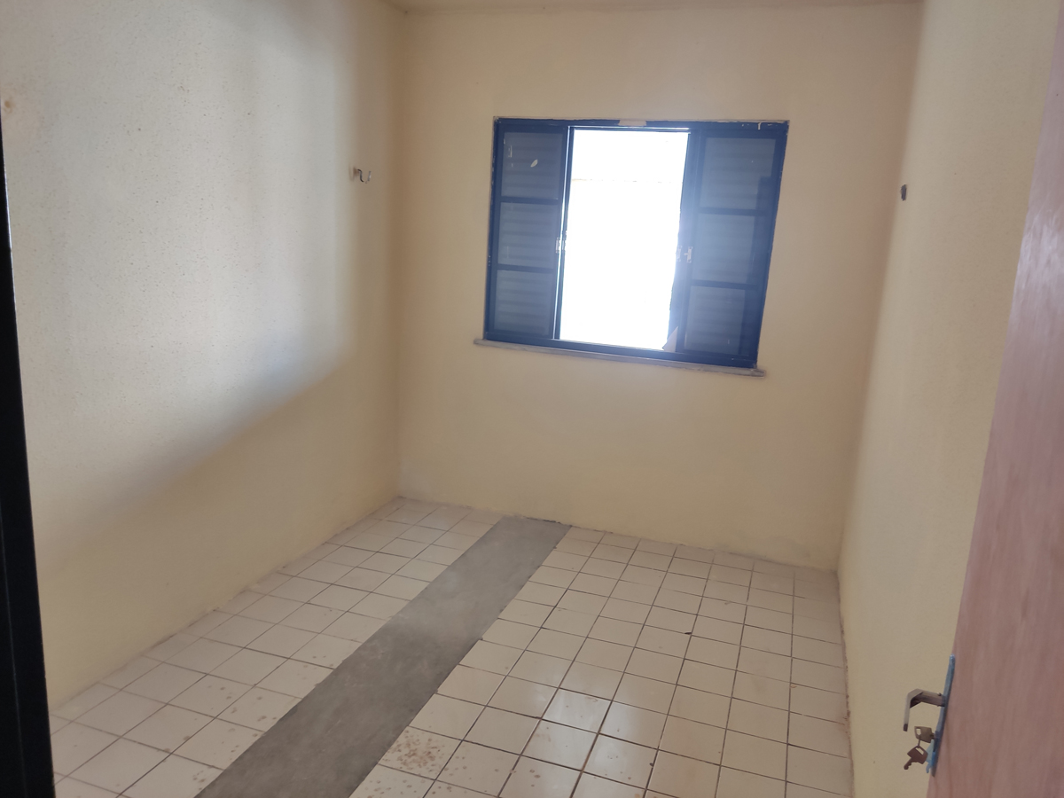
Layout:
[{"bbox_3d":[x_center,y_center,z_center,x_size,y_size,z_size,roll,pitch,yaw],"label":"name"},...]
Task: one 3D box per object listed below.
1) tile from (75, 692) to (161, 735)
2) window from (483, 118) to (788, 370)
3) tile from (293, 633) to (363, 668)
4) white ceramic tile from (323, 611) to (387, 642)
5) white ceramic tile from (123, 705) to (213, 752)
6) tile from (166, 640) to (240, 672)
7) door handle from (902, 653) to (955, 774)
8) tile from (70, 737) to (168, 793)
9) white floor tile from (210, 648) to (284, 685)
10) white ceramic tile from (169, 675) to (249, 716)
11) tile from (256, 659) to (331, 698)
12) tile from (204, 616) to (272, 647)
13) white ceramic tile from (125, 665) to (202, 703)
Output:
[{"bbox_3d":[-1.382,1.060,2.584,0.200,0.009,0.200,7,13,18],"label":"tile"},{"bbox_3d":[0.484,-0.831,4.021,1.506,1.192,0.100,7,13,18],"label":"window"},{"bbox_3d":[-0.799,0.989,3.004,0.200,0.010,0.200,7,13,18],"label":"tile"},{"bbox_3d":[-0.737,0.953,3.200,0.200,0.009,0.200,7,13,18],"label":"white ceramic tile"},{"bbox_3d":[-1.184,1.078,2.511,0.200,0.010,0.200,7,13,18],"label":"white ceramic tile"},{"bbox_3d":[-1.247,0.981,2.936,0.200,0.010,0.200,7,13,18],"label":"tile"},{"bbox_3d":[0.528,0.447,1.040,0.055,0.175,0.120,8,13,22],"label":"door handle"},{"bbox_3d":[-1.248,1.114,2.332,0.200,0.010,0.200,7,13,18],"label":"tile"},{"bbox_3d":[-1.059,1.006,2.879,0.200,0.010,0.200,7,13,18],"label":"white floor tile"},{"bbox_3d":[-1.124,1.046,2.699,0.200,0.009,0.200,7,13,18],"label":"white ceramic tile"},{"bbox_3d":[-0.868,1.029,2.823,0.200,0.009,0.200,7,13,18],"label":"tile"},{"bbox_3d":[-1.183,0.944,3.120,0.200,0.010,0.200,7,13,18],"label":"tile"},{"bbox_3d":[-1.311,1.018,2.753,0.200,0.010,0.200,7,13,18],"label":"white ceramic tile"}]

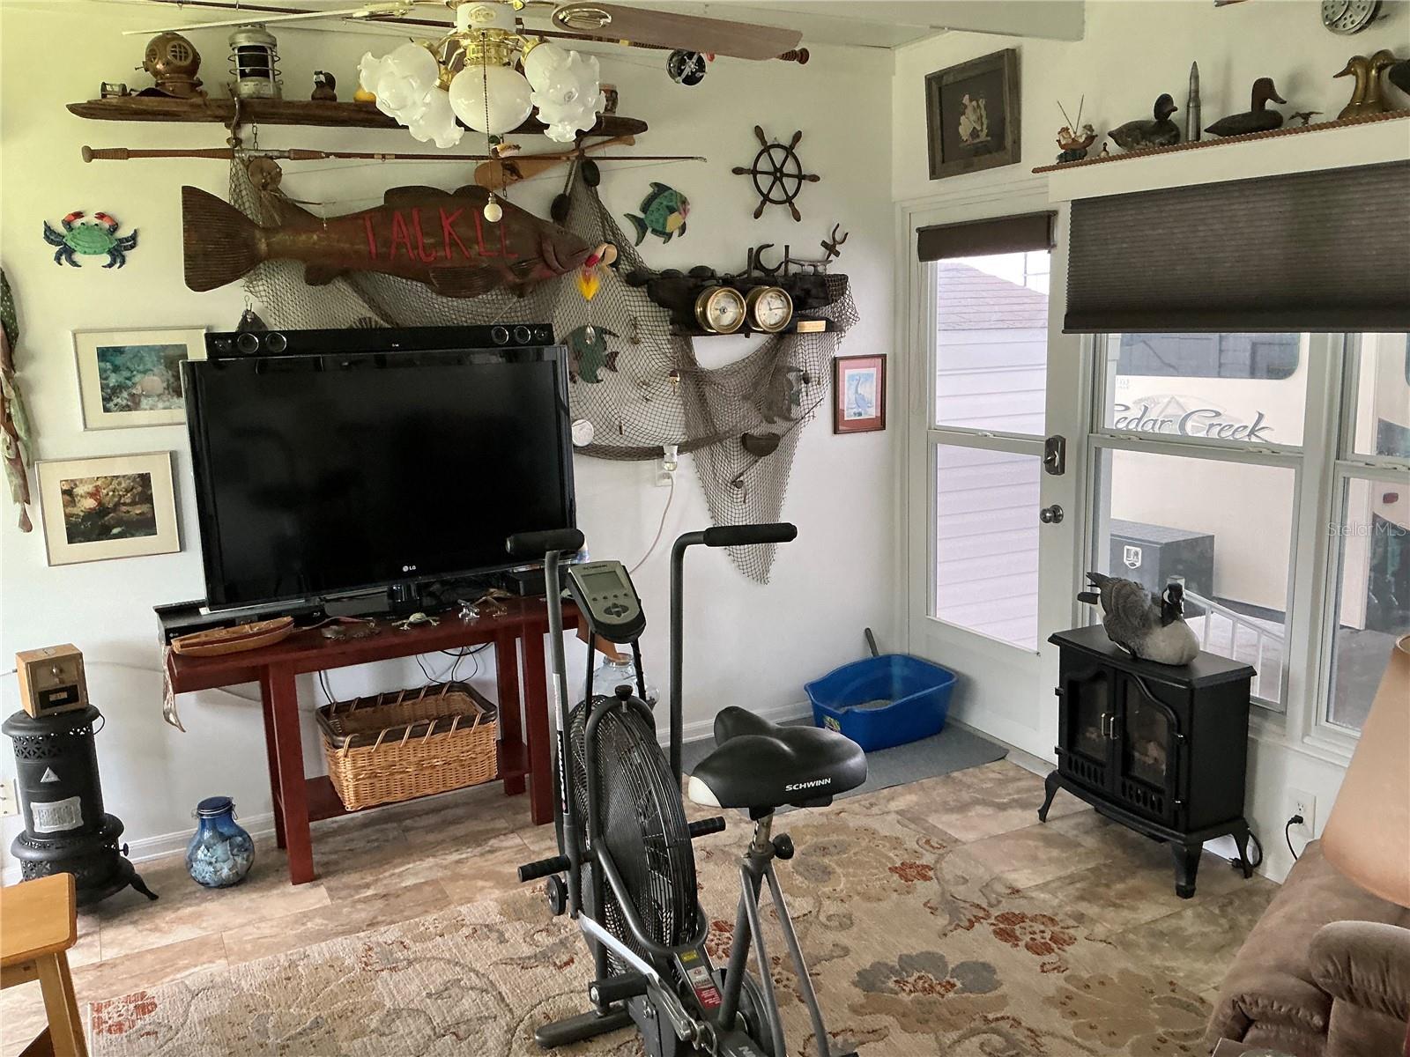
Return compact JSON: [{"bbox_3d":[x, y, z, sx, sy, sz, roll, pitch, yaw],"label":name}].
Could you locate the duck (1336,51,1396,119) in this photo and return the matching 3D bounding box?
[{"bbox_3d":[1.567,-1.046,2.708,0.070,0.148,0.154,-7,12,-27],"label":"duck"}]

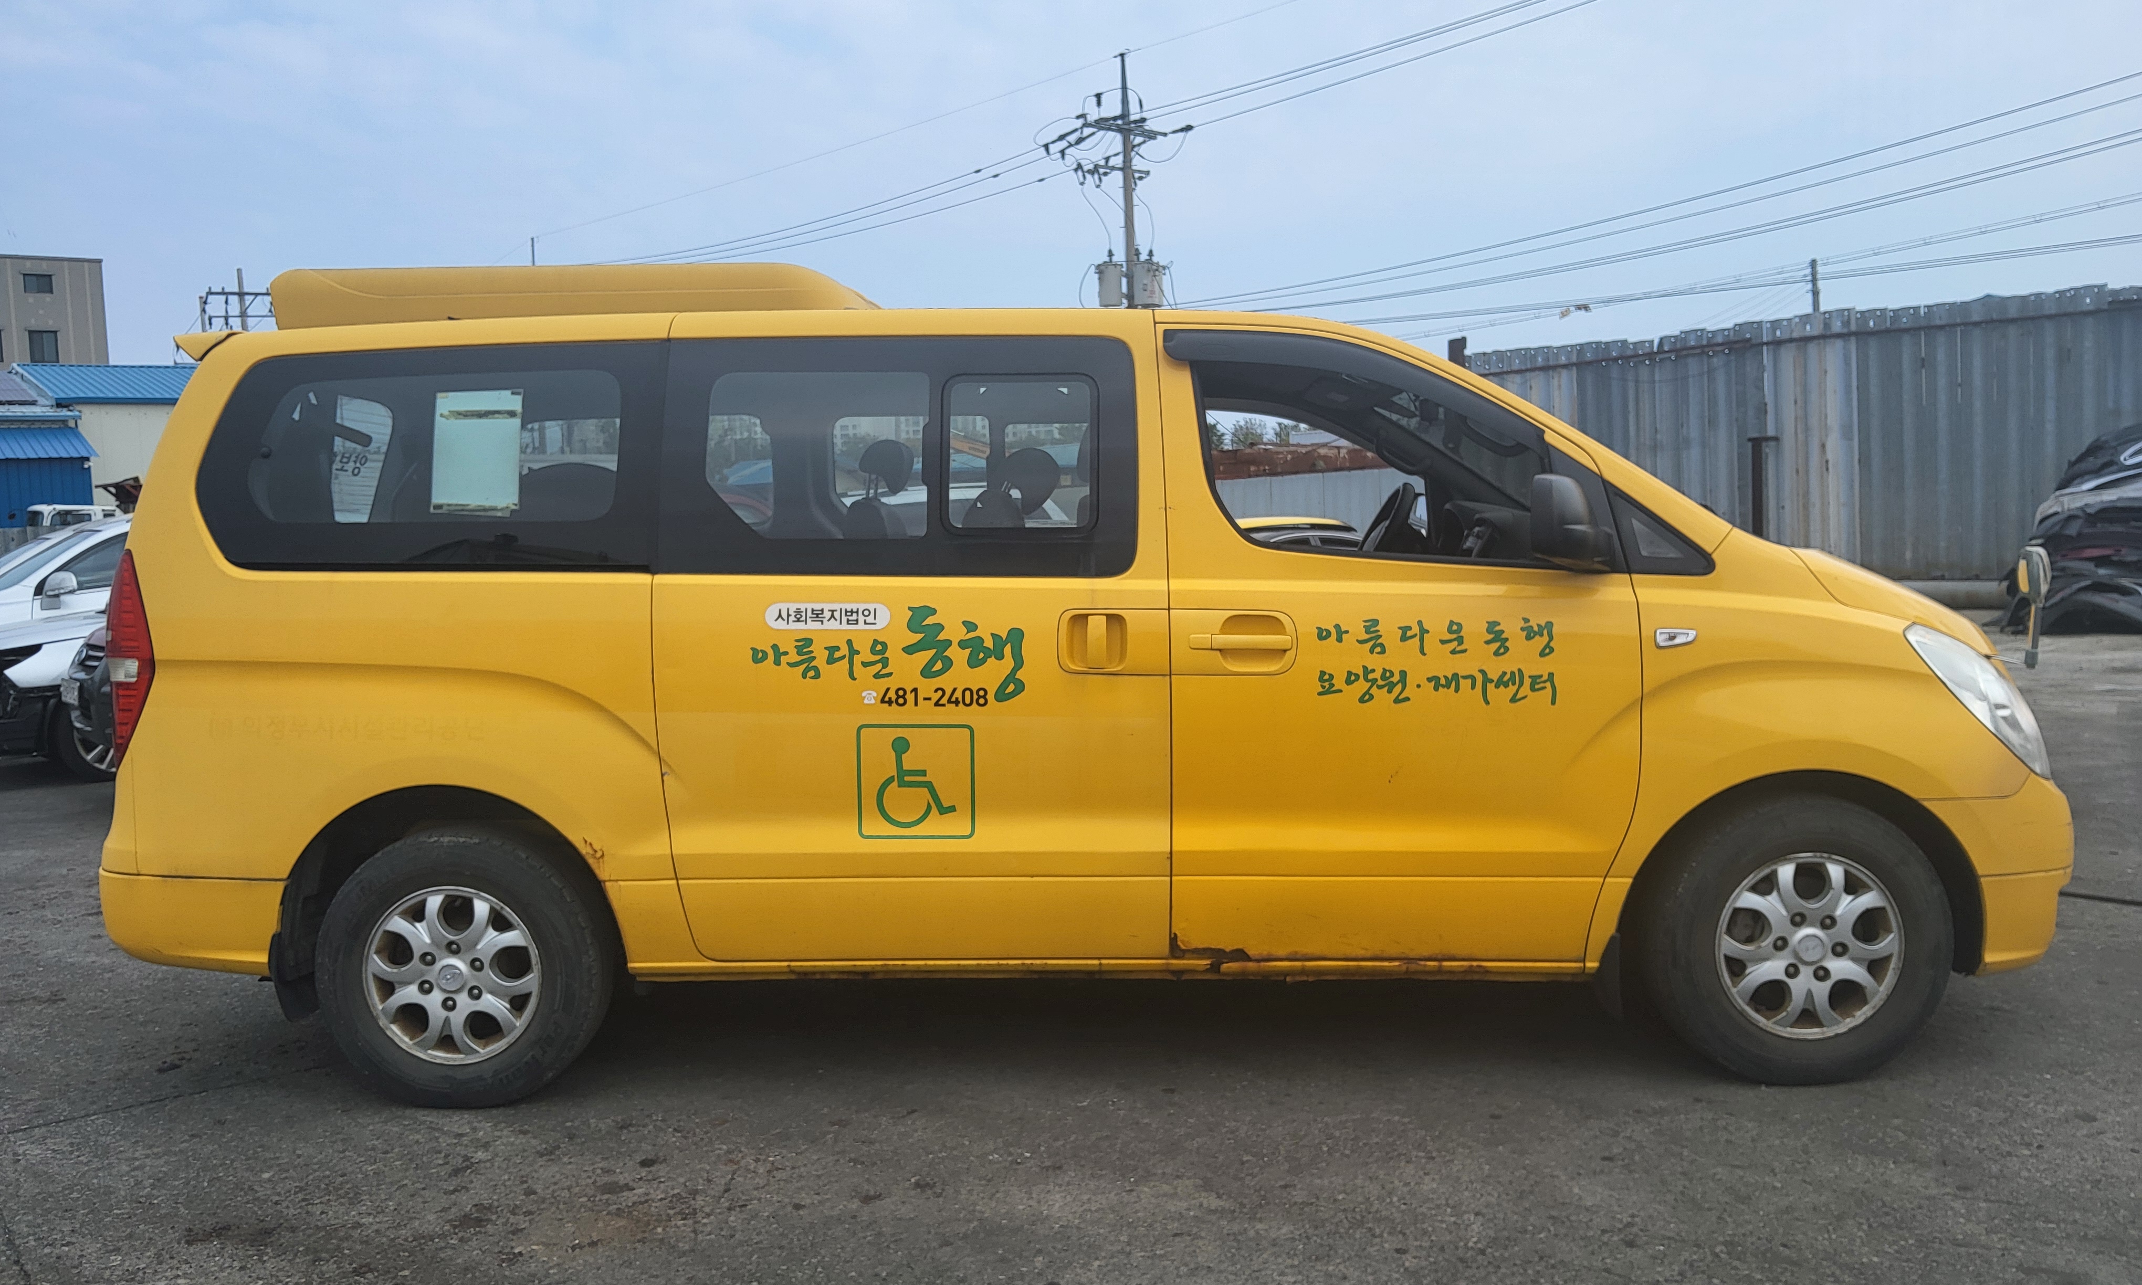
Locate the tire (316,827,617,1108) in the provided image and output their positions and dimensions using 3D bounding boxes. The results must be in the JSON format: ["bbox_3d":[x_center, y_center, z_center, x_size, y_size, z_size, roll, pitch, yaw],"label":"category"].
[{"bbox_3d":[-1.484,0.787,3.958,0.690,0.685,0.215,-2,4,3],"label":"tire"}]

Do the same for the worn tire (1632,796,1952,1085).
[{"bbox_3d":[1.712,0.690,3.812,0.690,0.685,0.215,-2,4,0],"label":"worn tire"}]

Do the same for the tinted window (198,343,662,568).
[{"bbox_3d":[-1.560,-0.455,3.912,1.165,0.580,0.060,0,-11,4],"label":"tinted window"}]

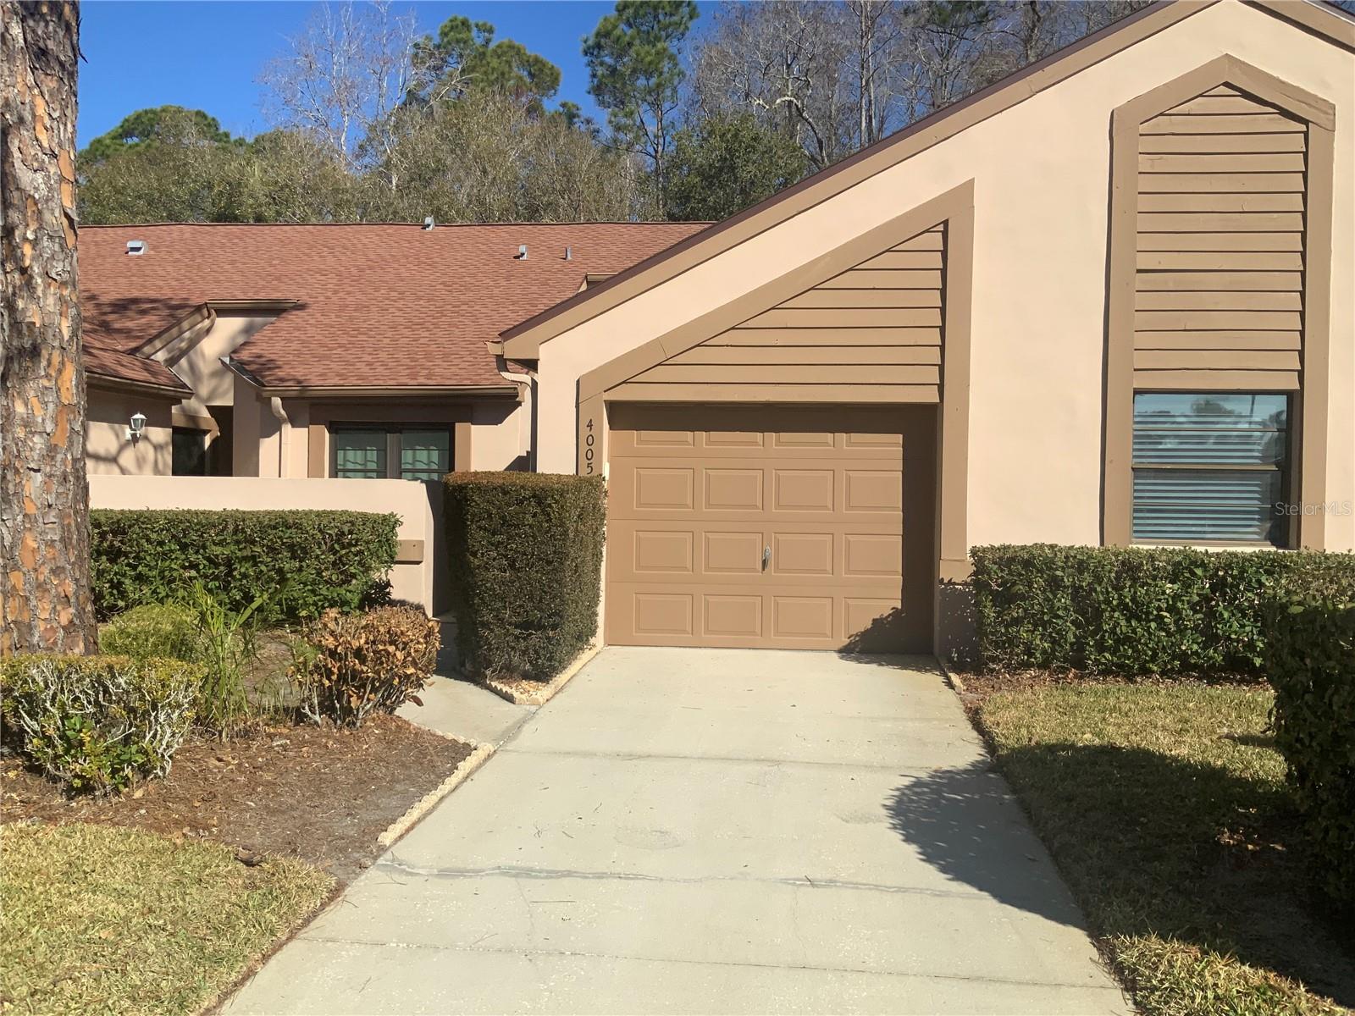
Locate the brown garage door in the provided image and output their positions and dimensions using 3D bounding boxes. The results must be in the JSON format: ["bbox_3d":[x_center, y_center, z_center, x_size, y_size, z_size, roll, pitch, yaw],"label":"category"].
[{"bbox_3d":[0.780,0.122,9.540,2.750,2.120,0.080,1,1,5],"label":"brown garage door"}]

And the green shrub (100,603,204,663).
[{"bbox_3d":[-3.866,0.940,8.350,0.770,0.460,0.720,1,1,5],"label":"green shrub"}]

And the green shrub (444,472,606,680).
[{"bbox_3d":[-1.202,0.474,8.800,1.120,1.450,1.250,1,1,5],"label":"green shrub"}]

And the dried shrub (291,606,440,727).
[{"bbox_3d":[-1.895,0.931,6.900,0.860,0.700,0.800,1,1,5],"label":"dried shrub"}]

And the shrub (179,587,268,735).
[{"bbox_3d":[-2.624,0.850,6.550,0.500,0.860,0.460,1,1,5],"label":"shrub"}]

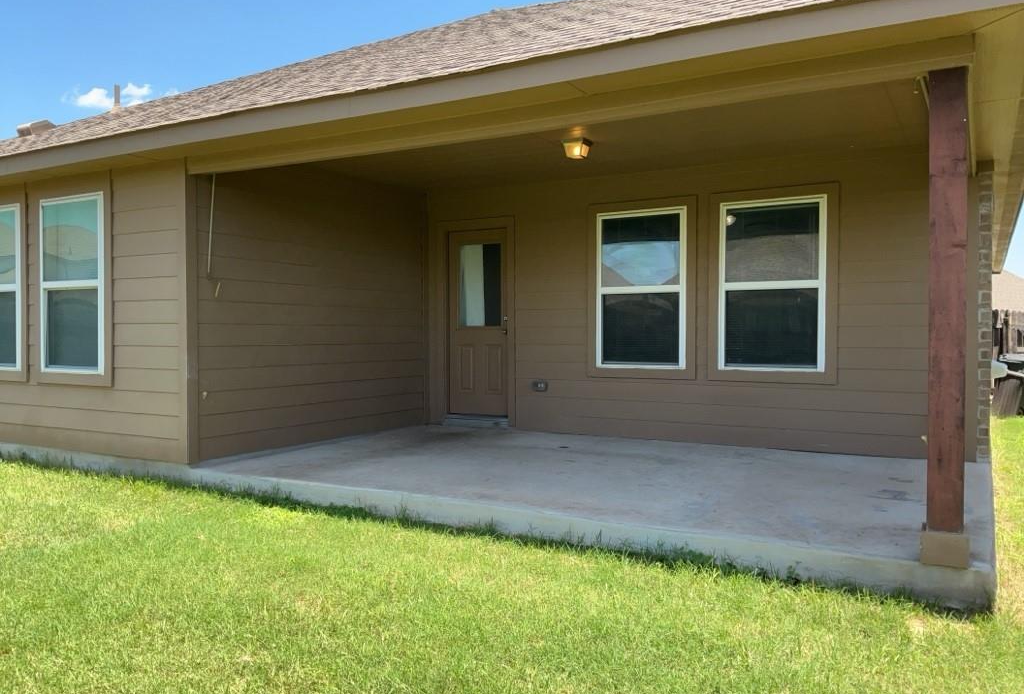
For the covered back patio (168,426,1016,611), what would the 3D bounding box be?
[{"bbox_3d":[0.592,0.983,6.093,5.265,0.163,3.211,1,1,30],"label":"covered back patio"}]

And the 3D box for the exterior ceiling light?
[{"bbox_3d":[0.506,-1.538,6.285,0.205,0.133,0.205,1,1,30],"label":"exterior ceiling light"}]

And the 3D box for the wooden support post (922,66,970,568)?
[{"bbox_3d":[1.928,-0.126,3.531,0.181,2.157,0.179,1,1,30],"label":"wooden support post"}]

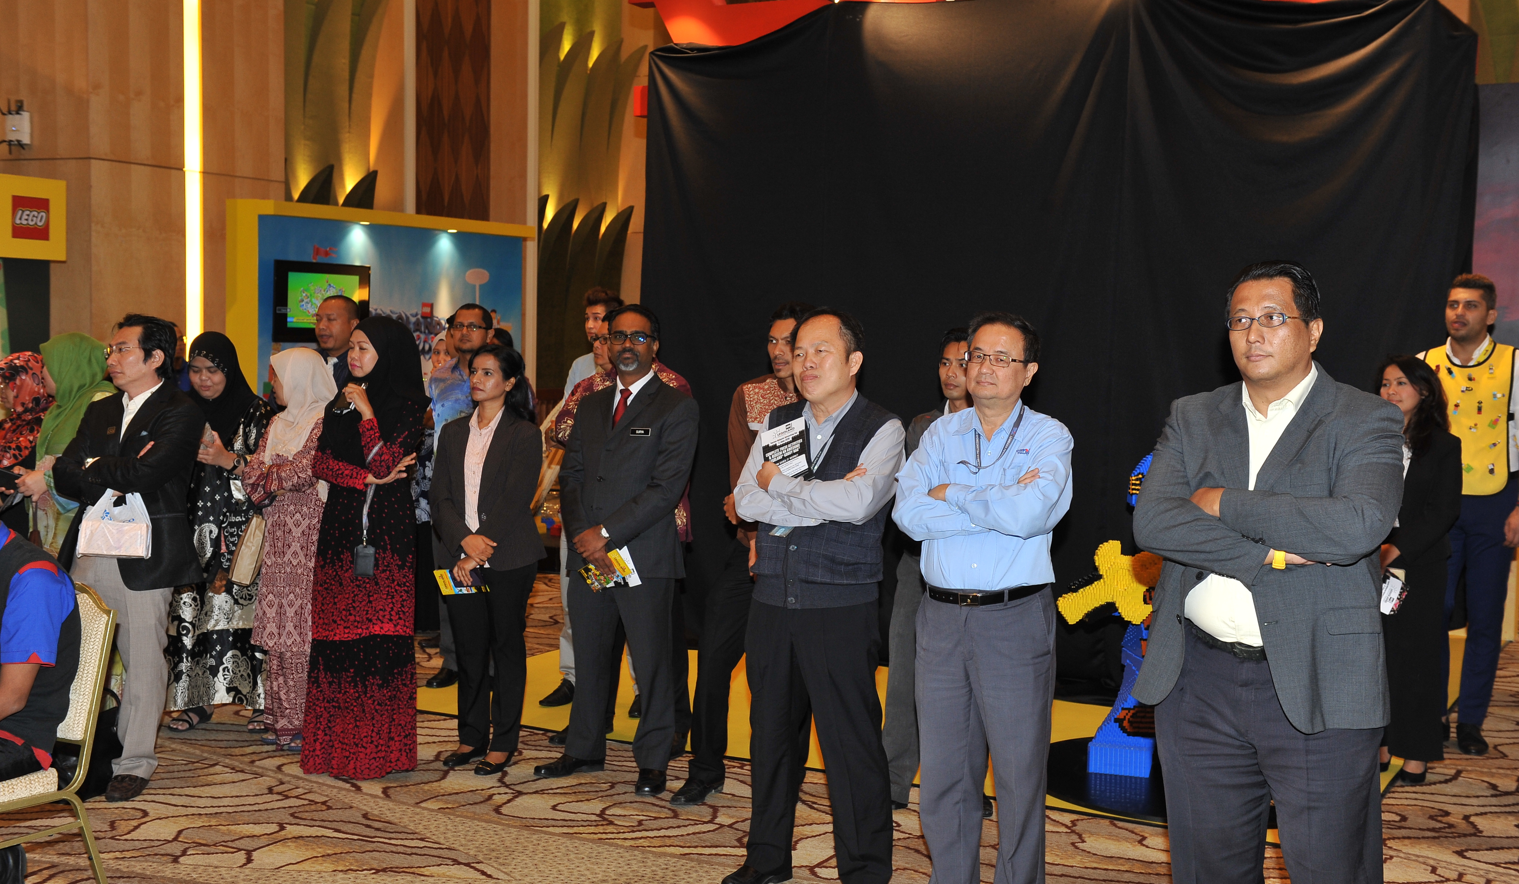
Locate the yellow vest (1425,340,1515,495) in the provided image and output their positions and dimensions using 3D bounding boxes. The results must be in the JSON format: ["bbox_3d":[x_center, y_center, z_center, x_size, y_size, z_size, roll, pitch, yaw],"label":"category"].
[{"bbox_3d":[2.775,-0.095,6.920,0.360,0.600,0.260,3,5,33],"label":"yellow vest"}]

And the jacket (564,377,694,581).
[{"bbox_3d":[-0.474,0.134,6.367,0.490,0.710,0.300,3,5,22],"label":"jacket"}]

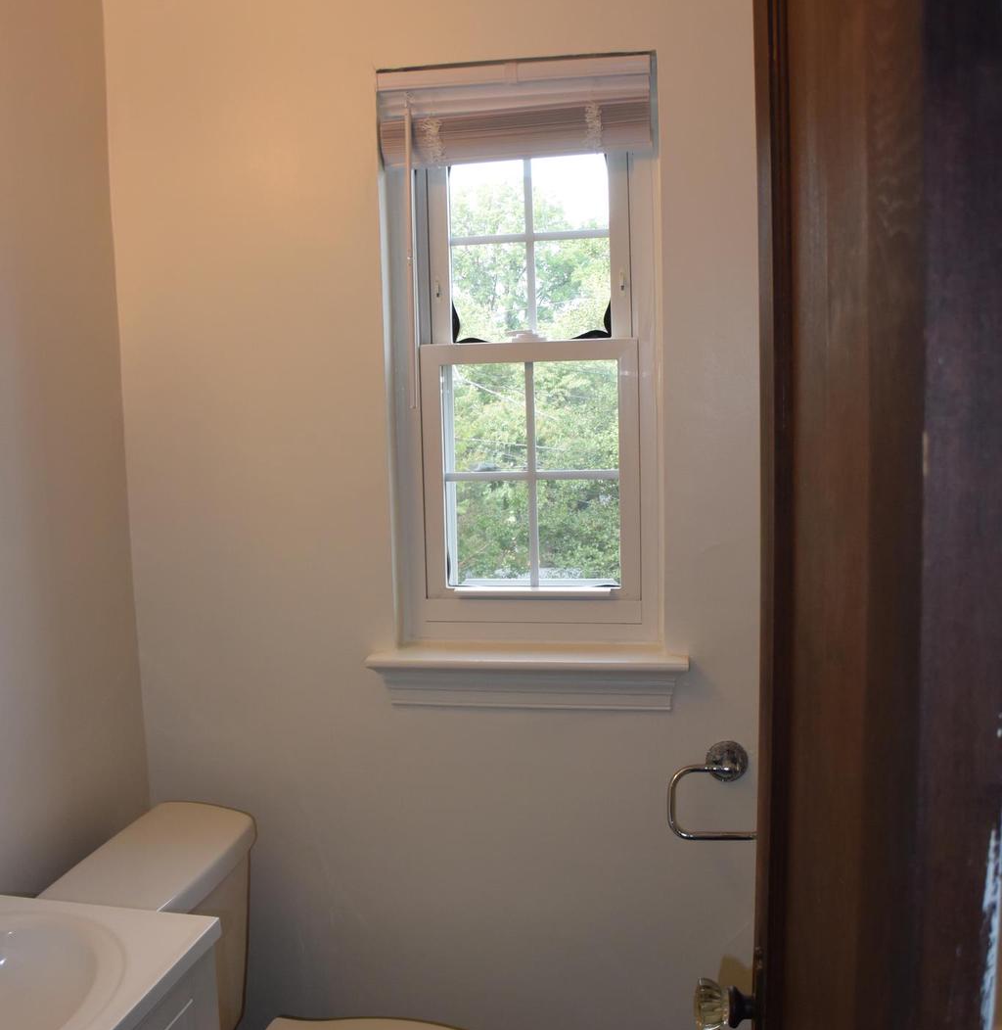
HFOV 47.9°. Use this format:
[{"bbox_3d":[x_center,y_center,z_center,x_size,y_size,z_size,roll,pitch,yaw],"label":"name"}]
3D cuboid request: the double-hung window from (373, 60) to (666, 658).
[{"bbox_3d":[0.043,-0.258,1.925,0.460,0.965,0.120,-1,5,11],"label":"double-hung window"}]

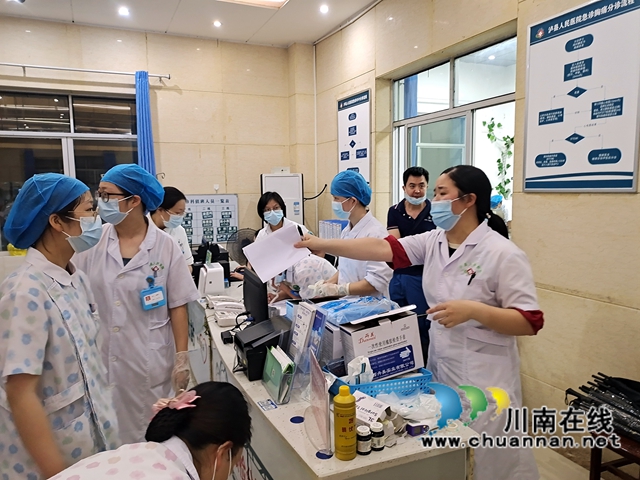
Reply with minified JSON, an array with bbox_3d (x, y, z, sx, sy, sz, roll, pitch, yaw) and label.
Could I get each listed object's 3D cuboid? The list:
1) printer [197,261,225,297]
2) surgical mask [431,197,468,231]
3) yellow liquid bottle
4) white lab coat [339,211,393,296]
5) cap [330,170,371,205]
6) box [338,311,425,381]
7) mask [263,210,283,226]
[{"bbox_3d":[-0.827,0.300,3.651,0.170,0.220,0.170,-3,7,-24],"label":"printer"},{"bbox_3d":[0.430,-0.089,1.610,0.095,0.113,0.130,-2,6,-11],"label":"surgical mask"},{"bbox_3d":[0.074,0.530,1.404,0.065,0.207,0.065,-1,6,0],"label":"yellow liquid bottle"},{"bbox_3d":[0.240,0.299,2.466,0.270,0.900,0.410,-2,6,-14],"label":"white lab coat"},{"bbox_3d":[0.155,-0.257,2.400,0.205,0.180,0.190,-2,6,-14],"label":"cap"},{"bbox_3d":[0.241,0.416,1.881,0.275,0.200,0.122,-10,4,-20],"label":"box"},{"bbox_3d":[-0.298,-0.138,3.080,0.135,0.110,0.085,-10,6,-6],"label":"mask"}]

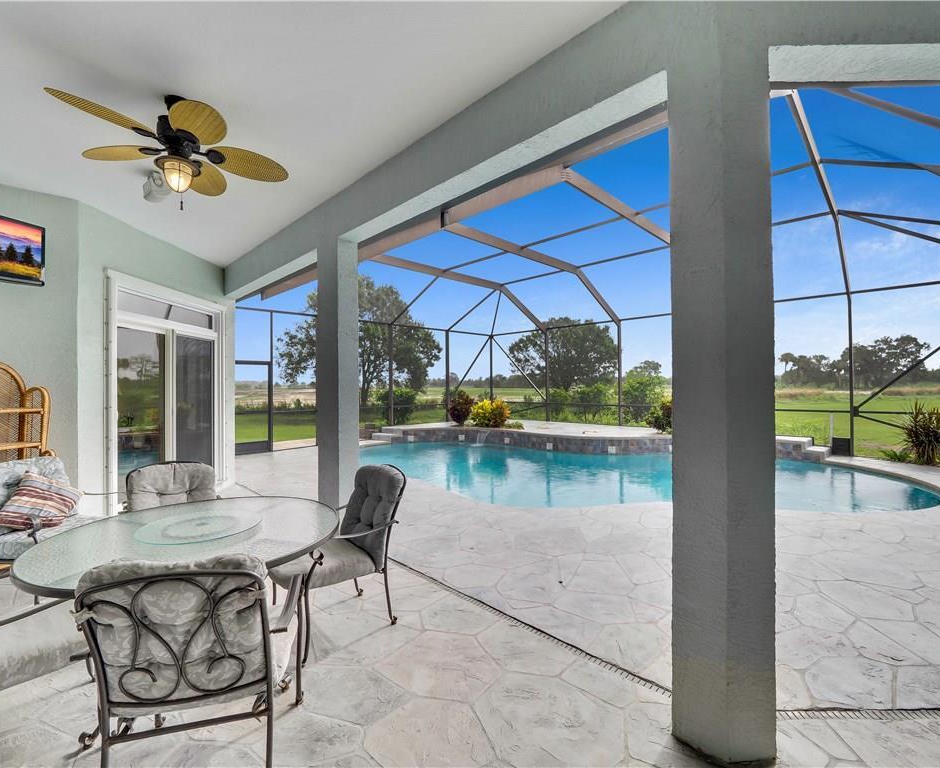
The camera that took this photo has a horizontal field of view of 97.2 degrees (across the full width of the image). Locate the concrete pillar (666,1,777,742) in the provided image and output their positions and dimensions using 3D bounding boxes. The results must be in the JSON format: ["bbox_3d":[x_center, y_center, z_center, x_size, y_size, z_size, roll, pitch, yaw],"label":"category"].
[{"bbox_3d":[1.071,0.064,1.809,0.340,2.930,0.280,-1,-1,19],"label":"concrete pillar"}]

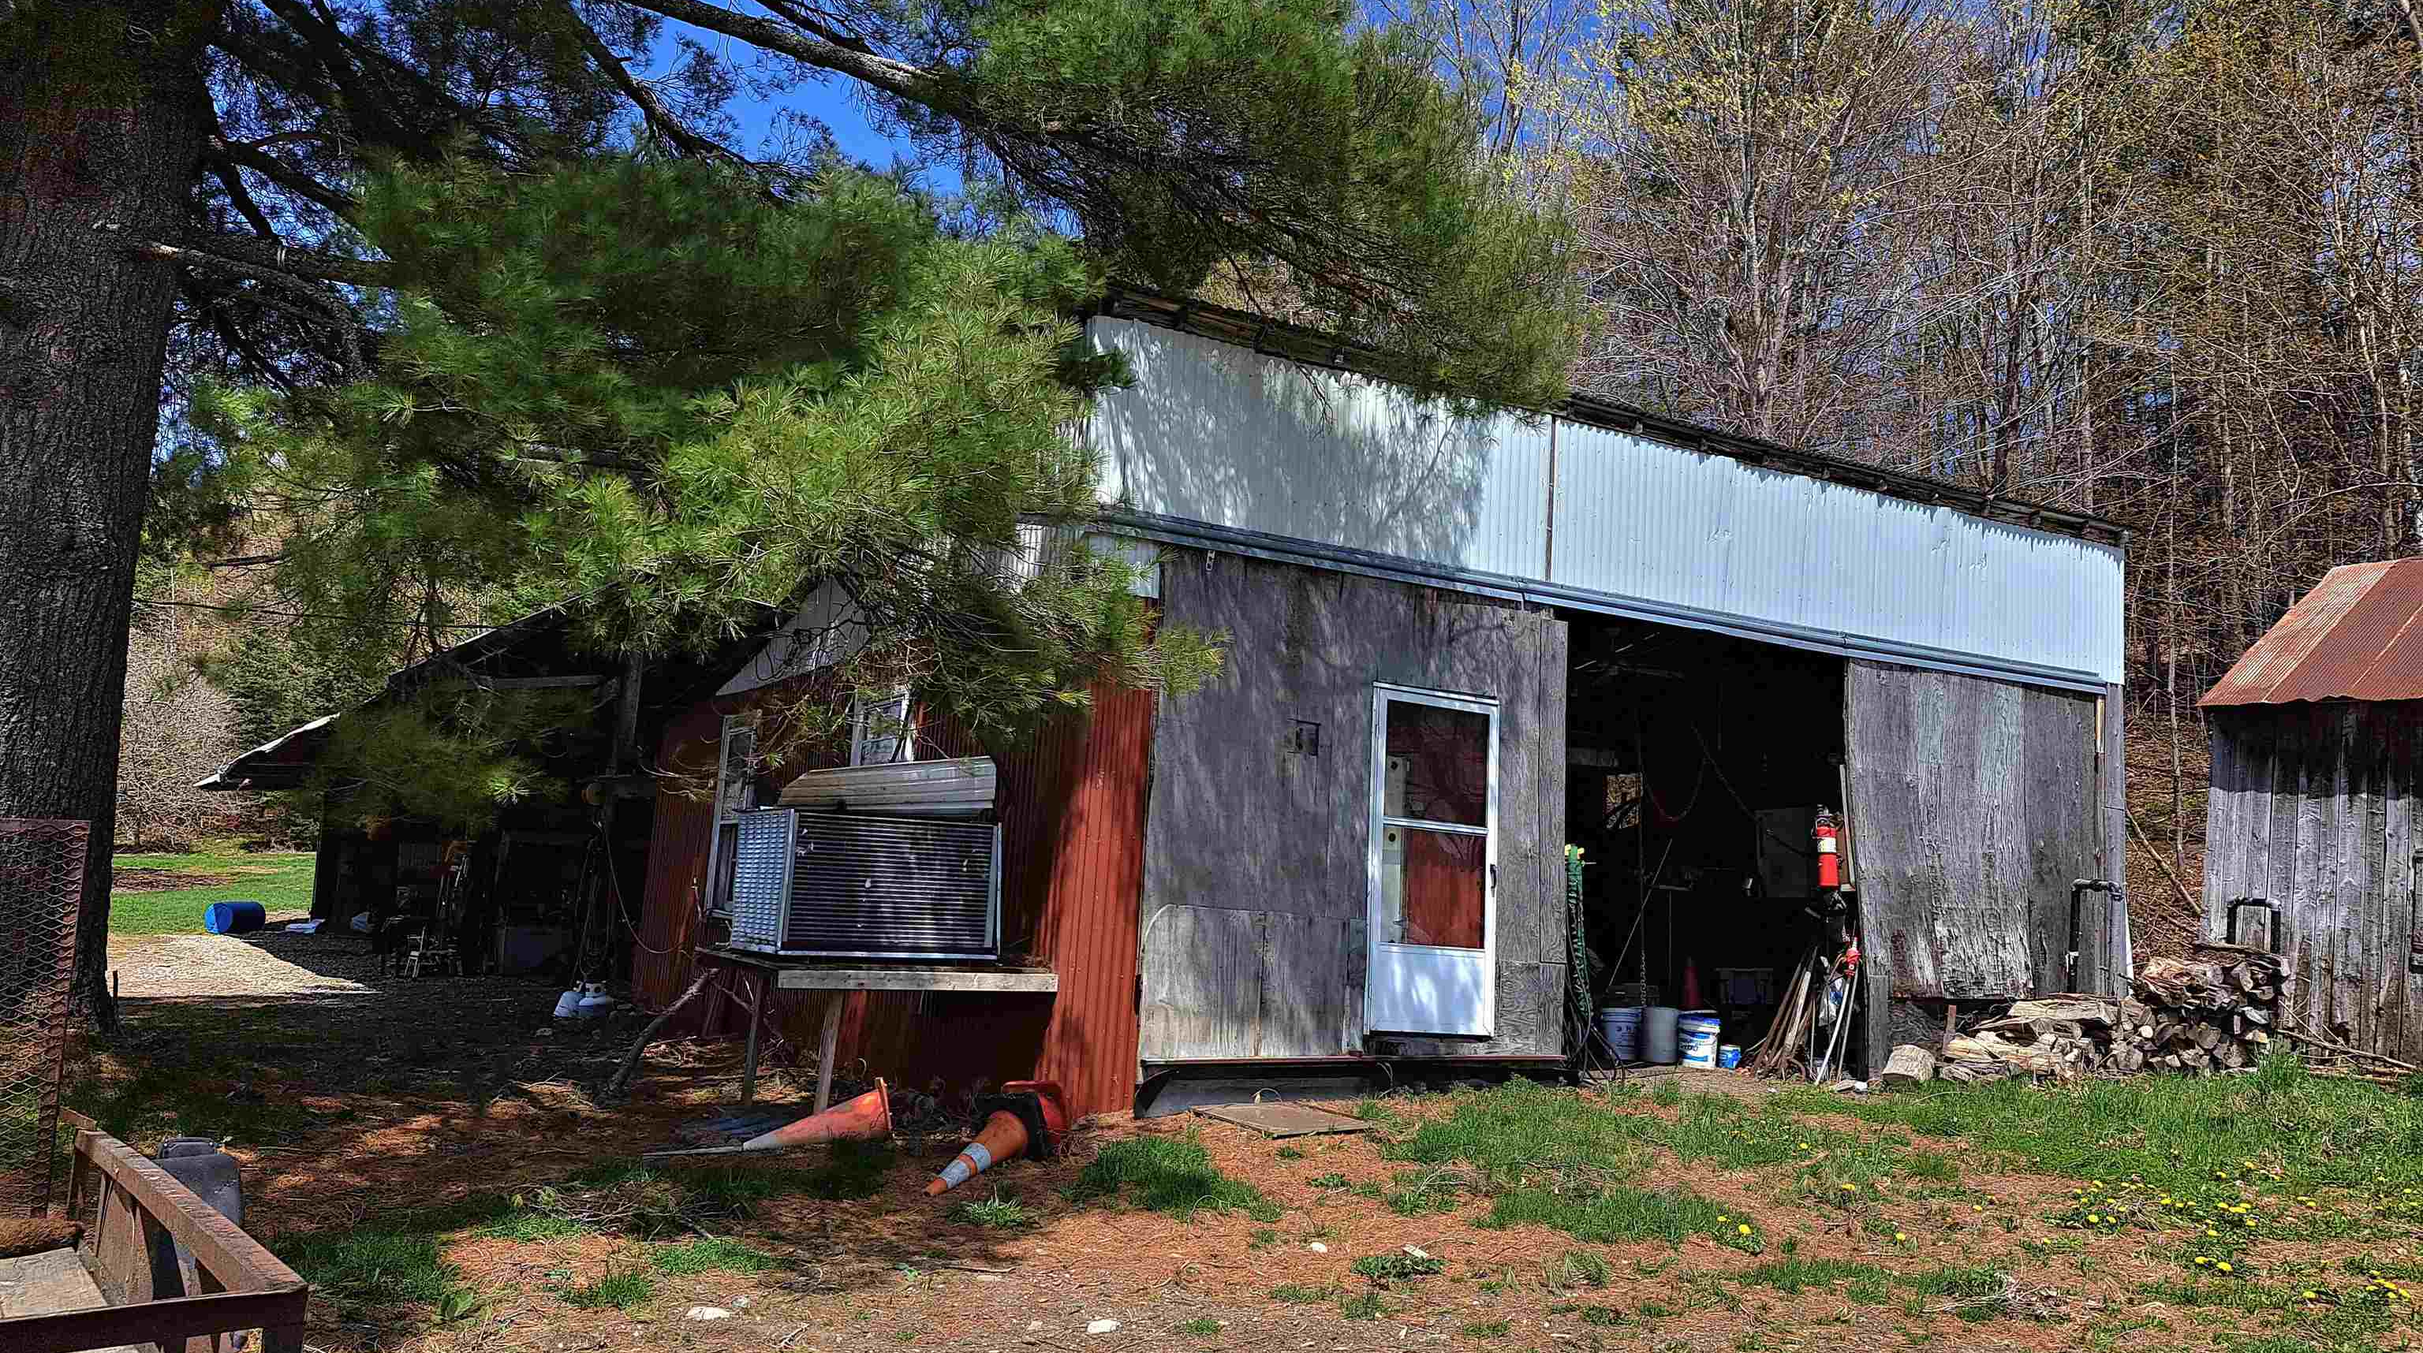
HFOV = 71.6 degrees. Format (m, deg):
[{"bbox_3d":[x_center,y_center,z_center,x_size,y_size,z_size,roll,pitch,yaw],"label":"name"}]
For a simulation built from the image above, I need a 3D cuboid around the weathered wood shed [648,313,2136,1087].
[{"bbox_3d":[1.200,1.050,14.950,9.500,4.500,8.500,8,-10,-30],"label":"weathered wood shed"}]

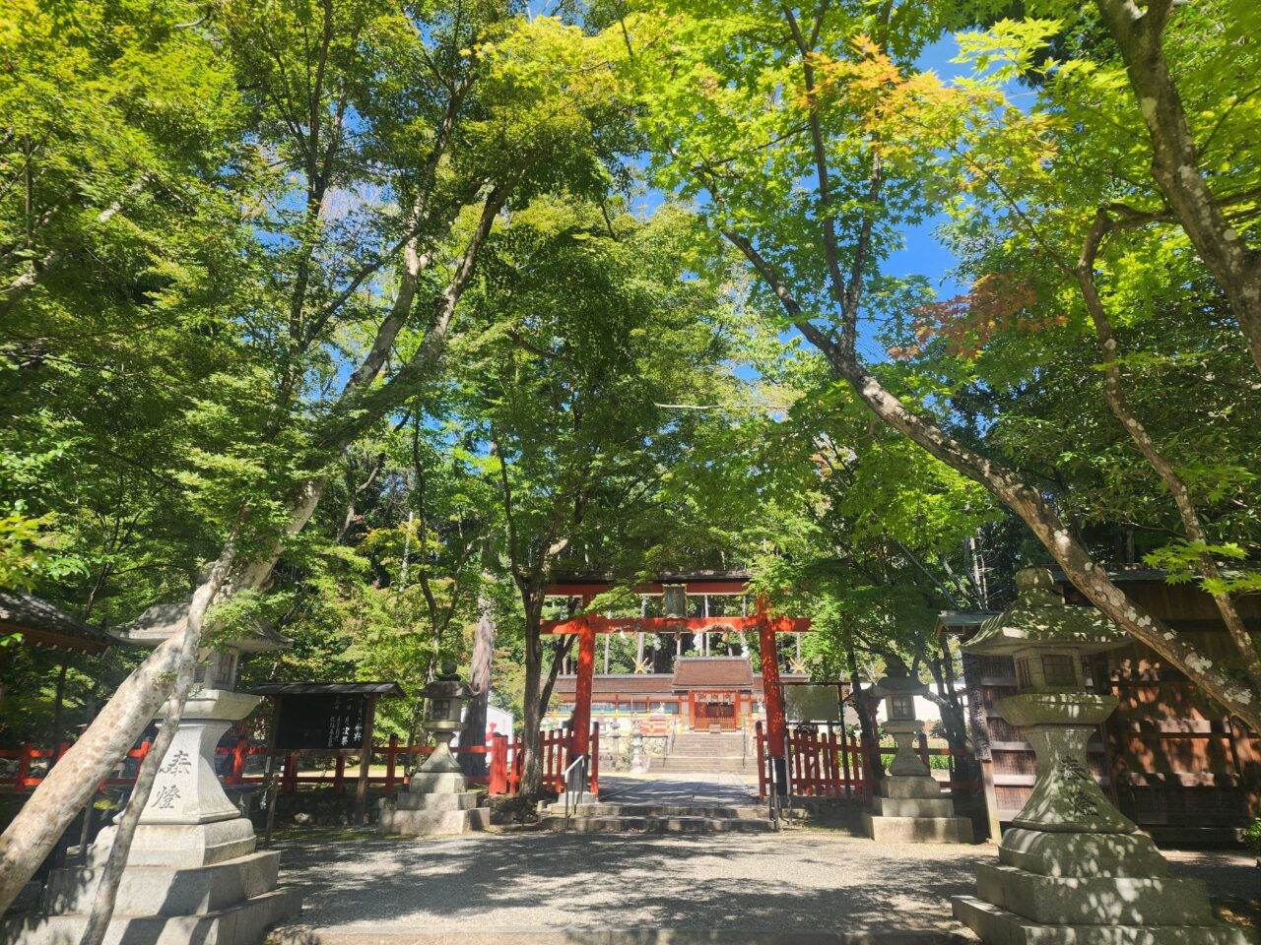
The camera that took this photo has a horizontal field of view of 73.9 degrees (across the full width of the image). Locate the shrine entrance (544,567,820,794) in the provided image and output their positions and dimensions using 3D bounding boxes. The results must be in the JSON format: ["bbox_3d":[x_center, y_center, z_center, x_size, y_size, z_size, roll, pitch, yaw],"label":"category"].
[{"bbox_3d":[0.949,4.219,16.721,5.800,4.460,0.700,-1,-19,5],"label":"shrine entrance"}]

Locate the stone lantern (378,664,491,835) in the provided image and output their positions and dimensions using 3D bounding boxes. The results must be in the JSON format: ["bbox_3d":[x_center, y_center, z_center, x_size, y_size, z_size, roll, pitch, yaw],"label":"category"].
[{"bbox_3d":[-3.304,4.742,14.651,1.400,2.790,1.420,-1,-19,5],"label":"stone lantern"}]

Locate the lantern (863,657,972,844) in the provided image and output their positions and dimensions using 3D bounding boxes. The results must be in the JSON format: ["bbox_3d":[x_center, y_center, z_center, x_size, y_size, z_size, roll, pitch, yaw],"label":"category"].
[{"bbox_3d":[4.379,4.345,13.350,1.420,2.760,1.420,-1,-19,5],"label":"lantern"}]

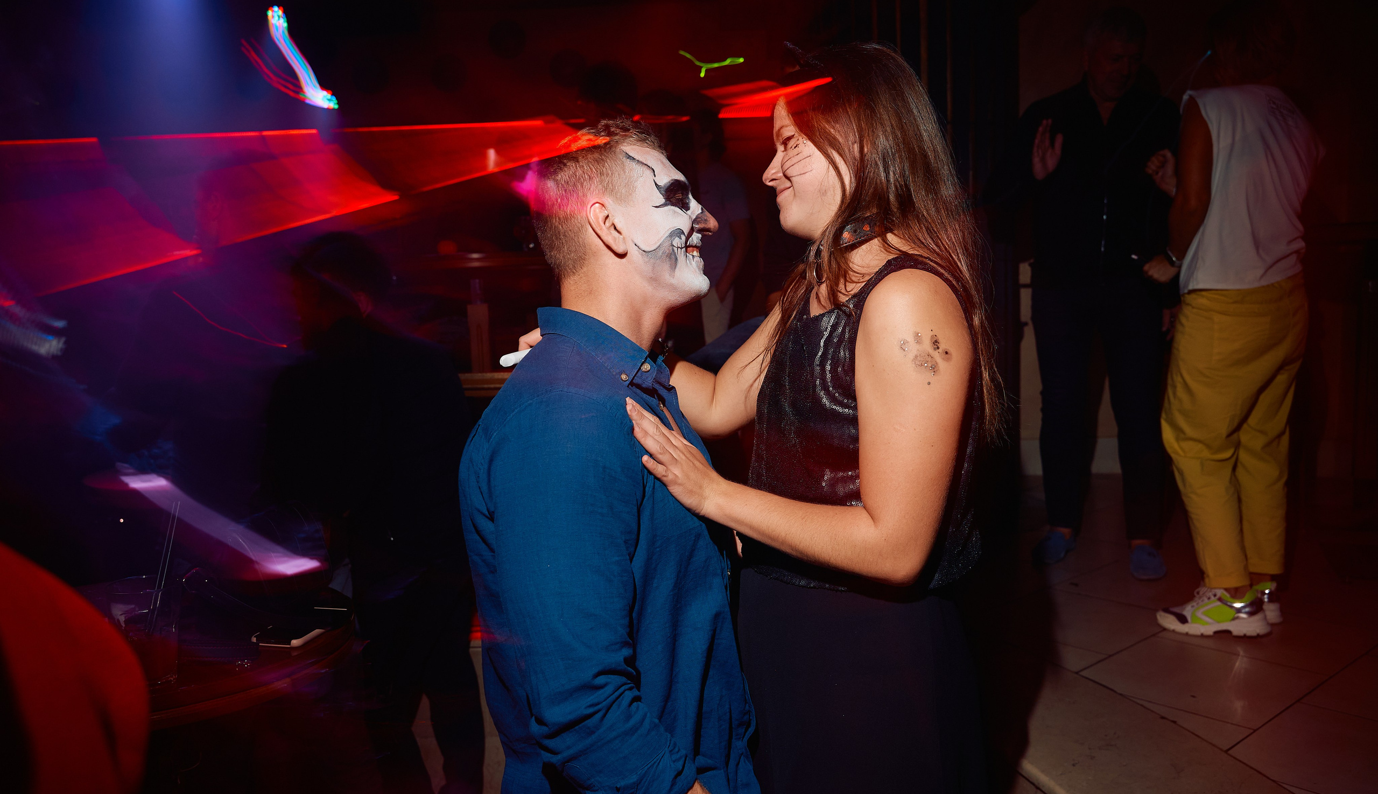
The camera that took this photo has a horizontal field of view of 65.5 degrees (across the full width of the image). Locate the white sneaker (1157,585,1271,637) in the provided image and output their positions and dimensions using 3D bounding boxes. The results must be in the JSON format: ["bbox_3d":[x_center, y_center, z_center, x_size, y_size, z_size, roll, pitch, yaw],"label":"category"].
[{"bbox_3d":[1.418,0.572,2.896,0.280,0.120,0.105,-1,6,12],"label":"white sneaker"}]

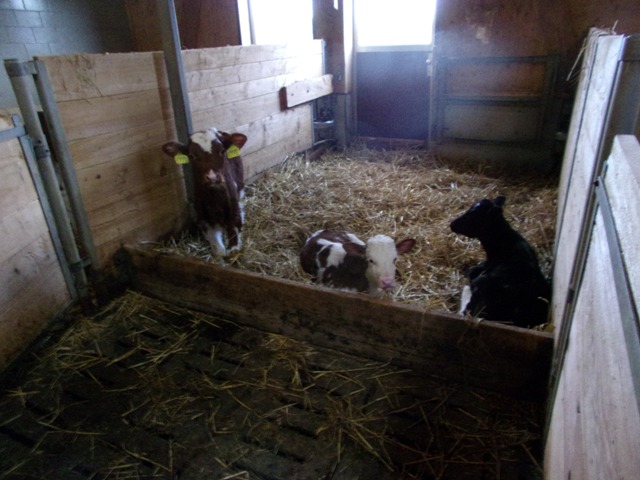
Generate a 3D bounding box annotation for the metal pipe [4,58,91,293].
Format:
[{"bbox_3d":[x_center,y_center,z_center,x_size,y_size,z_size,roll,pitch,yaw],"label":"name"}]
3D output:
[{"bbox_3d":[-1.515,-0.272,2.612,0.080,1.376,0.080,9,26,27],"label":"metal pipe"}]

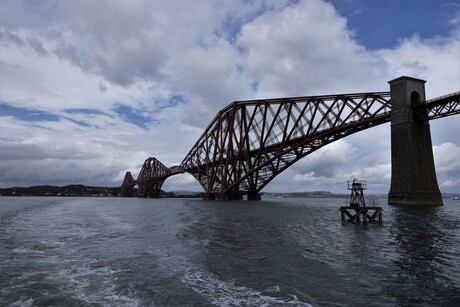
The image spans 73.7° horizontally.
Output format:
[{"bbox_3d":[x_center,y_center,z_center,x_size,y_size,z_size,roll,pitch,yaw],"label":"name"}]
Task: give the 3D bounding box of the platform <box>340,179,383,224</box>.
[{"bbox_3d":[18.930,6.700,44.600,4.250,6.200,4.250,5,-10,-32],"label":"platform"}]

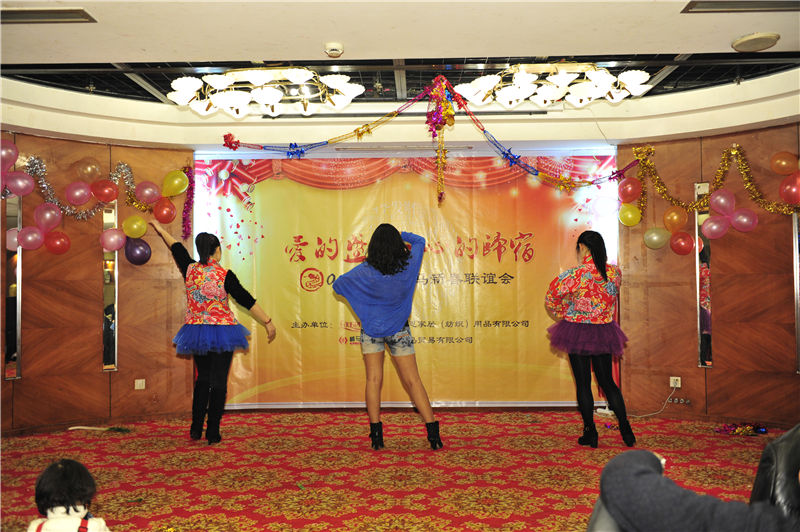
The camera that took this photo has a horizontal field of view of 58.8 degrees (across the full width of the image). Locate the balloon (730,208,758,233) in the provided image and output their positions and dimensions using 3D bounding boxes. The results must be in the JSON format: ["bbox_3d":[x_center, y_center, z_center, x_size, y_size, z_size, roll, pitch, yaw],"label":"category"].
[{"bbox_3d":[2.857,-0.377,5.882,0.226,0.198,0.212,-1,-2,0],"label":"balloon"}]

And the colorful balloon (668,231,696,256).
[{"bbox_3d":[2.439,-0.192,6.133,0.212,0.203,0.207,-1,-2,0],"label":"colorful balloon"}]

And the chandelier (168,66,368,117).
[{"bbox_3d":[-1.004,-1.305,5.341,1.470,0.270,0.900,-1,-2,2],"label":"chandelier"}]

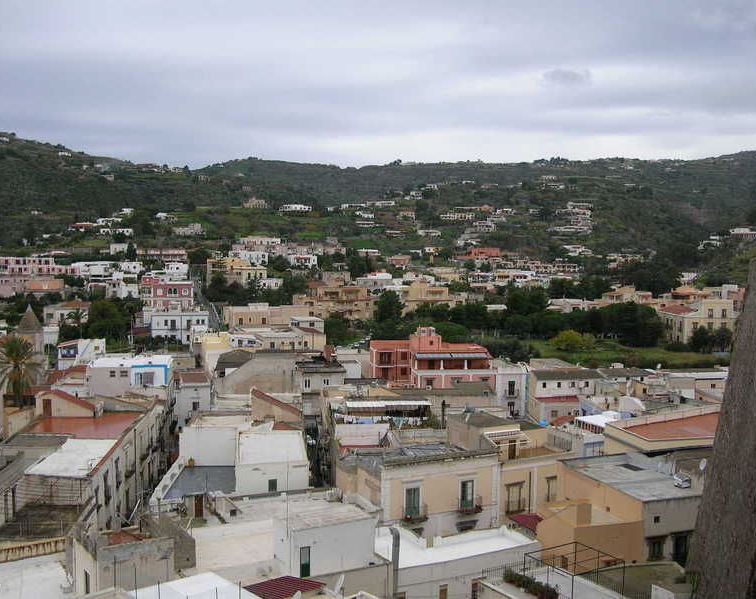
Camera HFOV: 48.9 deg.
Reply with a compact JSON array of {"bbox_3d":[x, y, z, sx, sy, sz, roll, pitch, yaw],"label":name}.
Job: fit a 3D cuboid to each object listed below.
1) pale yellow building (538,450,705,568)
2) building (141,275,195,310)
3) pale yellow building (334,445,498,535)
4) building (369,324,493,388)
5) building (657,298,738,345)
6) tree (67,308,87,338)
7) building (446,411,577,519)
[{"bbox_3d":[19.680,18.330,73.460,14.200,5.500,13.000,-1,5,-21],"label":"pale yellow building"},{"bbox_3d":[-59.210,-0.760,236.530,14.000,11.000,11.500,0,5,-8],"label":"building"},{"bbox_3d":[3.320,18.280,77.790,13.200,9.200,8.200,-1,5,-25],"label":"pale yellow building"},{"bbox_3d":[10.220,11.400,170.840,24.200,11.200,16.000,0,5,-7],"label":"building"},{"bbox_3d":[98.230,6.260,253.670,17.500,13.300,16.500,0,5,-7],"label":"building"},{"bbox_3d":[-71.810,5.970,198.080,4.800,7.400,4.800,1,5,0],"label":"tree"},{"bbox_3d":[12.850,17.600,83.730,8.700,10.000,11.000,-1,5,-25],"label":"building"}]

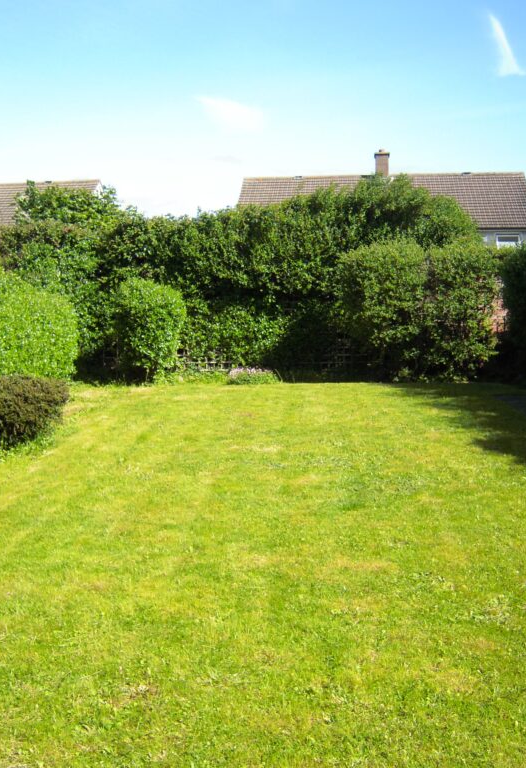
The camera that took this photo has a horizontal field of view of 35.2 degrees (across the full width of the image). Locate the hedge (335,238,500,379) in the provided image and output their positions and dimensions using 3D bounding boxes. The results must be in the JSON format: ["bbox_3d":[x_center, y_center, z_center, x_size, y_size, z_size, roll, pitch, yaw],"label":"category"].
[{"bbox_3d":[2.980,-1.472,16.037,3.100,2.650,1.500,0,7,4],"label":"hedge"}]

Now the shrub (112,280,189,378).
[{"bbox_3d":[-2.120,-1.093,15.678,1.400,1.980,1.300,0,7,4],"label":"shrub"}]

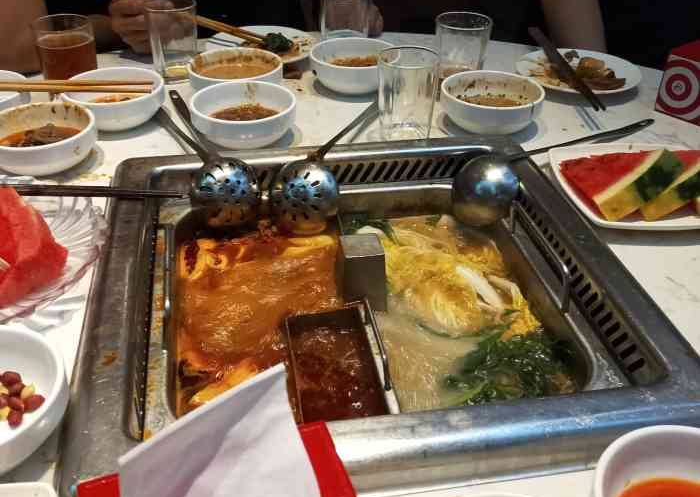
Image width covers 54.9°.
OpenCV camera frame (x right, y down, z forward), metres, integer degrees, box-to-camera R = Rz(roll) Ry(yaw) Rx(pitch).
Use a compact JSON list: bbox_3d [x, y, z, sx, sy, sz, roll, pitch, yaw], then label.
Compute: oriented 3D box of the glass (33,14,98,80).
[{"bbox_3d":[-0.366,-0.249,0.889,0.072,0.097,0.072,1,37,0],"label":"glass"}]

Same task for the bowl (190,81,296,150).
[{"bbox_3d":[-0.121,-0.151,0.780,0.117,0.044,0.117,1,36,-1],"label":"bowl"}]

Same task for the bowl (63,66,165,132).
[{"bbox_3d":[-0.286,-0.181,0.835,0.119,0.046,0.119,1,37,0],"label":"bowl"}]

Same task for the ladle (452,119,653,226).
[{"bbox_3d":[0.248,-0.097,0.784,0.296,0.068,0.078,-17,35,-26],"label":"ladle"}]

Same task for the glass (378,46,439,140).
[{"bbox_3d":[0.065,-0.179,0.784,0.071,0.091,0.071,1,36,0],"label":"glass"}]

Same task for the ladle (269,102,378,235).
[{"bbox_3d":[-0.004,-0.111,0.805,0.078,0.069,0.280,15,36,18],"label":"ladle"}]

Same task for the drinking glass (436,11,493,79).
[{"bbox_3d":[0.145,-0.253,0.892,0.072,0.097,0.072,1,37,0],"label":"drinking glass"}]

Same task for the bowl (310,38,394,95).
[{"bbox_3d":[0.007,-0.247,0.925,0.119,0.046,0.119,1,37,0],"label":"bowl"}]

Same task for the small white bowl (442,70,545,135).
[{"bbox_3d":[0.173,-0.174,0.828,0.119,0.046,0.119,1,37,0],"label":"small white bowl"}]

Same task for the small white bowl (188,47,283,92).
[{"bbox_3d":[-0.145,-0.218,0.872,0.117,0.044,0.117,1,36,-1],"label":"small white bowl"}]

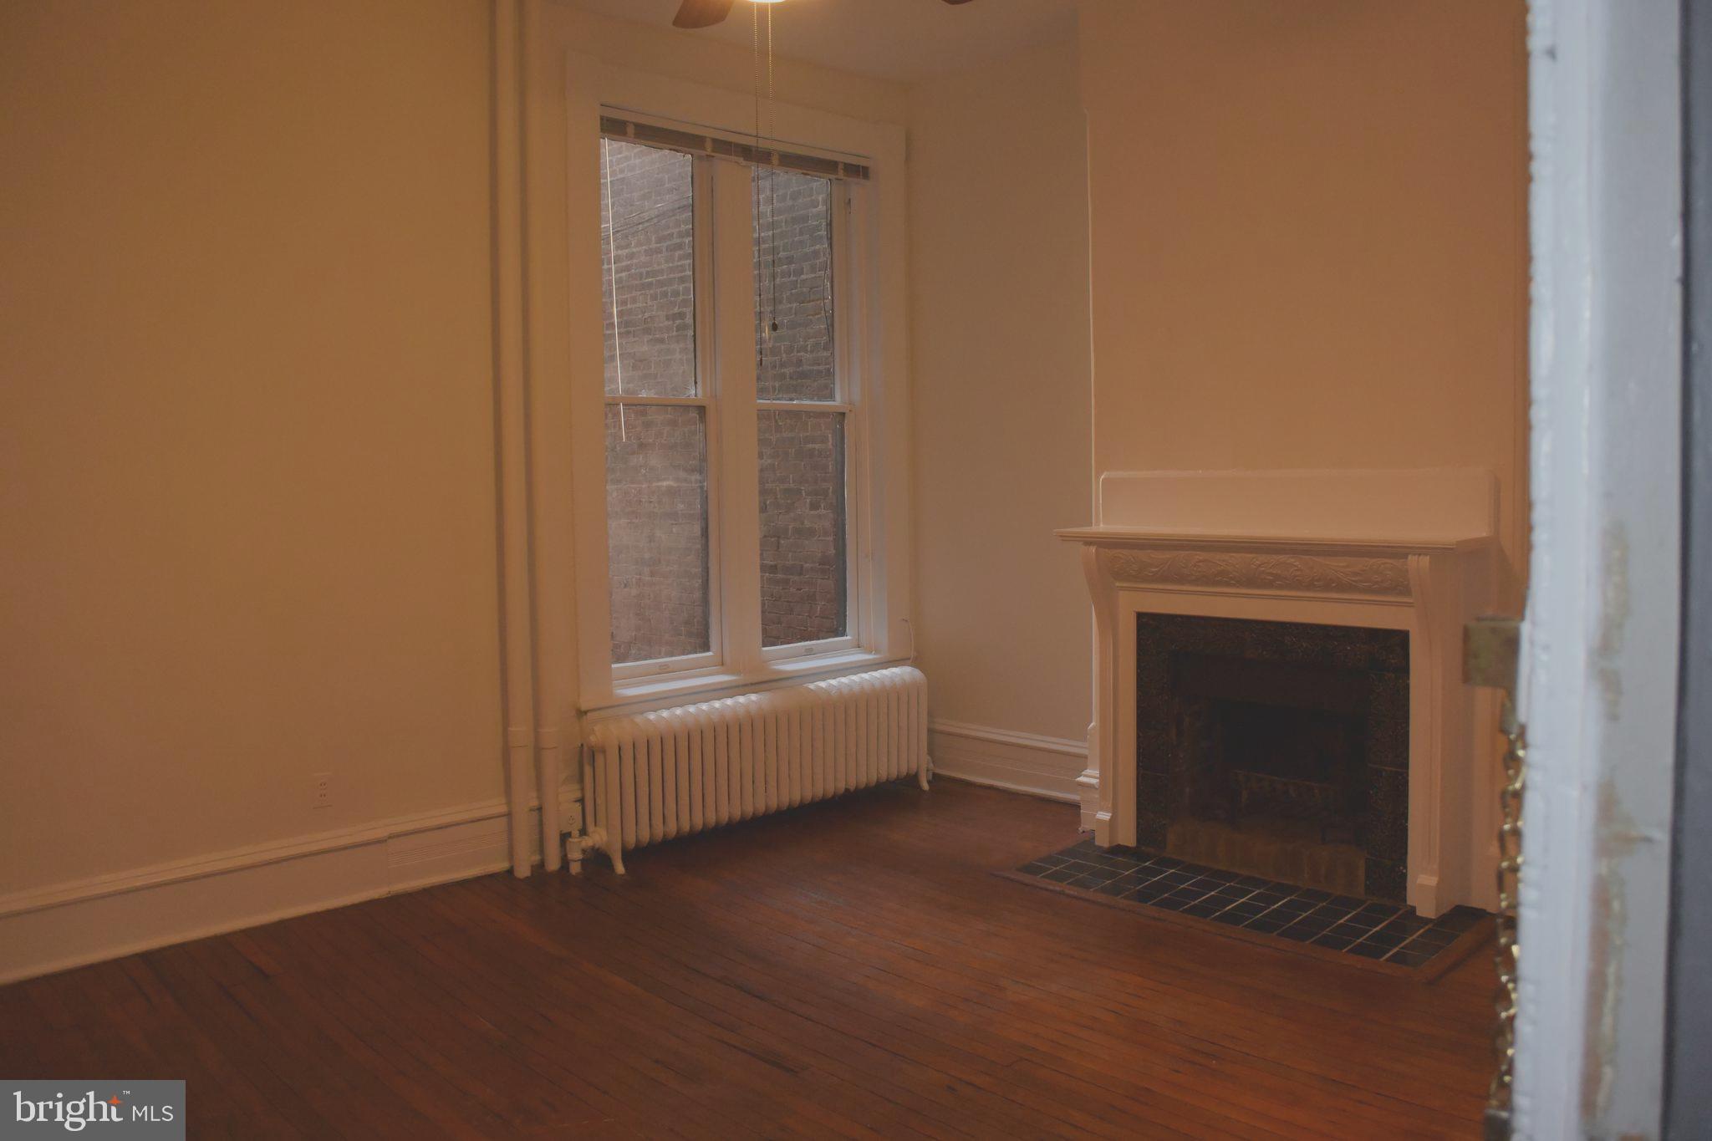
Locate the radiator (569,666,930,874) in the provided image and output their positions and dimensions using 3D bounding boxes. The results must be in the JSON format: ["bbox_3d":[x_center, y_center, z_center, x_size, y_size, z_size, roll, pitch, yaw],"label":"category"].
[{"bbox_3d":[-0.360,0.792,5.367,1.790,0.545,0.240,-5,6,-43],"label":"radiator"}]

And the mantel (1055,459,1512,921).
[{"bbox_3d":[1.431,0.375,4.572,1.485,1.450,0.310,3,6,44],"label":"mantel"}]

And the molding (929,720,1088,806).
[{"bbox_3d":[0.685,0.875,5.986,0.920,0.265,0.040,3,6,44],"label":"molding"}]

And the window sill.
[{"bbox_3d":[-0.422,0.465,5.562,1.760,0.110,0.160,-5,6,-43],"label":"window sill"}]

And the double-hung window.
[{"bbox_3d":[-0.471,-0.666,5.480,1.430,2.220,0.130,-5,6,-43],"label":"double-hung window"}]

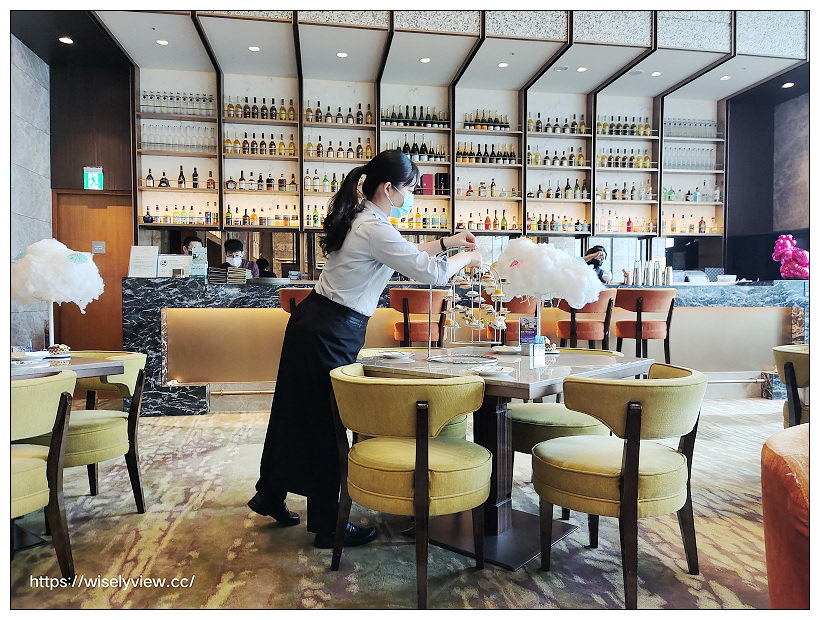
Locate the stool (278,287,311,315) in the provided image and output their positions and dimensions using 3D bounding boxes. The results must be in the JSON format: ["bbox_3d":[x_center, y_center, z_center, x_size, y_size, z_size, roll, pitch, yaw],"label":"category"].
[{"bbox_3d":[-0.797,0.350,4.695,0.480,1.050,0.510,0,1,-8],"label":"stool"}]

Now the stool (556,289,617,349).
[{"bbox_3d":[1.482,0.342,5.026,0.480,1.050,0.510,0,1,-8],"label":"stool"}]

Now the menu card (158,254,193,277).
[{"bbox_3d":[-1.978,-0.369,5.001,0.290,0.200,0.030,0,-7,-18],"label":"menu card"}]

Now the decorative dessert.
[{"bbox_3d":[-1.566,0.181,2.658,0.095,0.050,0.080,0,1,0],"label":"decorative dessert"}]

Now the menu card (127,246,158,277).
[{"bbox_3d":[-2.244,-0.402,4.997,0.235,0.270,0.030,0,-9,-10],"label":"menu card"}]

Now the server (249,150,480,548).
[{"bbox_3d":[-0.190,0.149,2.430,0.911,1.564,0.480,0,1,-7],"label":"server"}]

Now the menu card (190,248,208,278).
[{"bbox_3d":[-1.788,-0.398,5.026,0.150,0.264,0.040,0,-4,-3],"label":"menu card"}]

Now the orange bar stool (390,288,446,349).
[{"bbox_3d":[0.081,0.347,4.823,0.480,1.050,0.510,0,1,-8],"label":"orange bar stool"}]

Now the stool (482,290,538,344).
[{"bbox_3d":[0.833,0.345,4.932,0.480,1.050,0.510,0,1,-8],"label":"stool"}]

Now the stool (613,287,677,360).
[{"bbox_3d":[1.997,0.341,5.101,0.480,1.050,0.510,0,1,-12],"label":"stool"}]

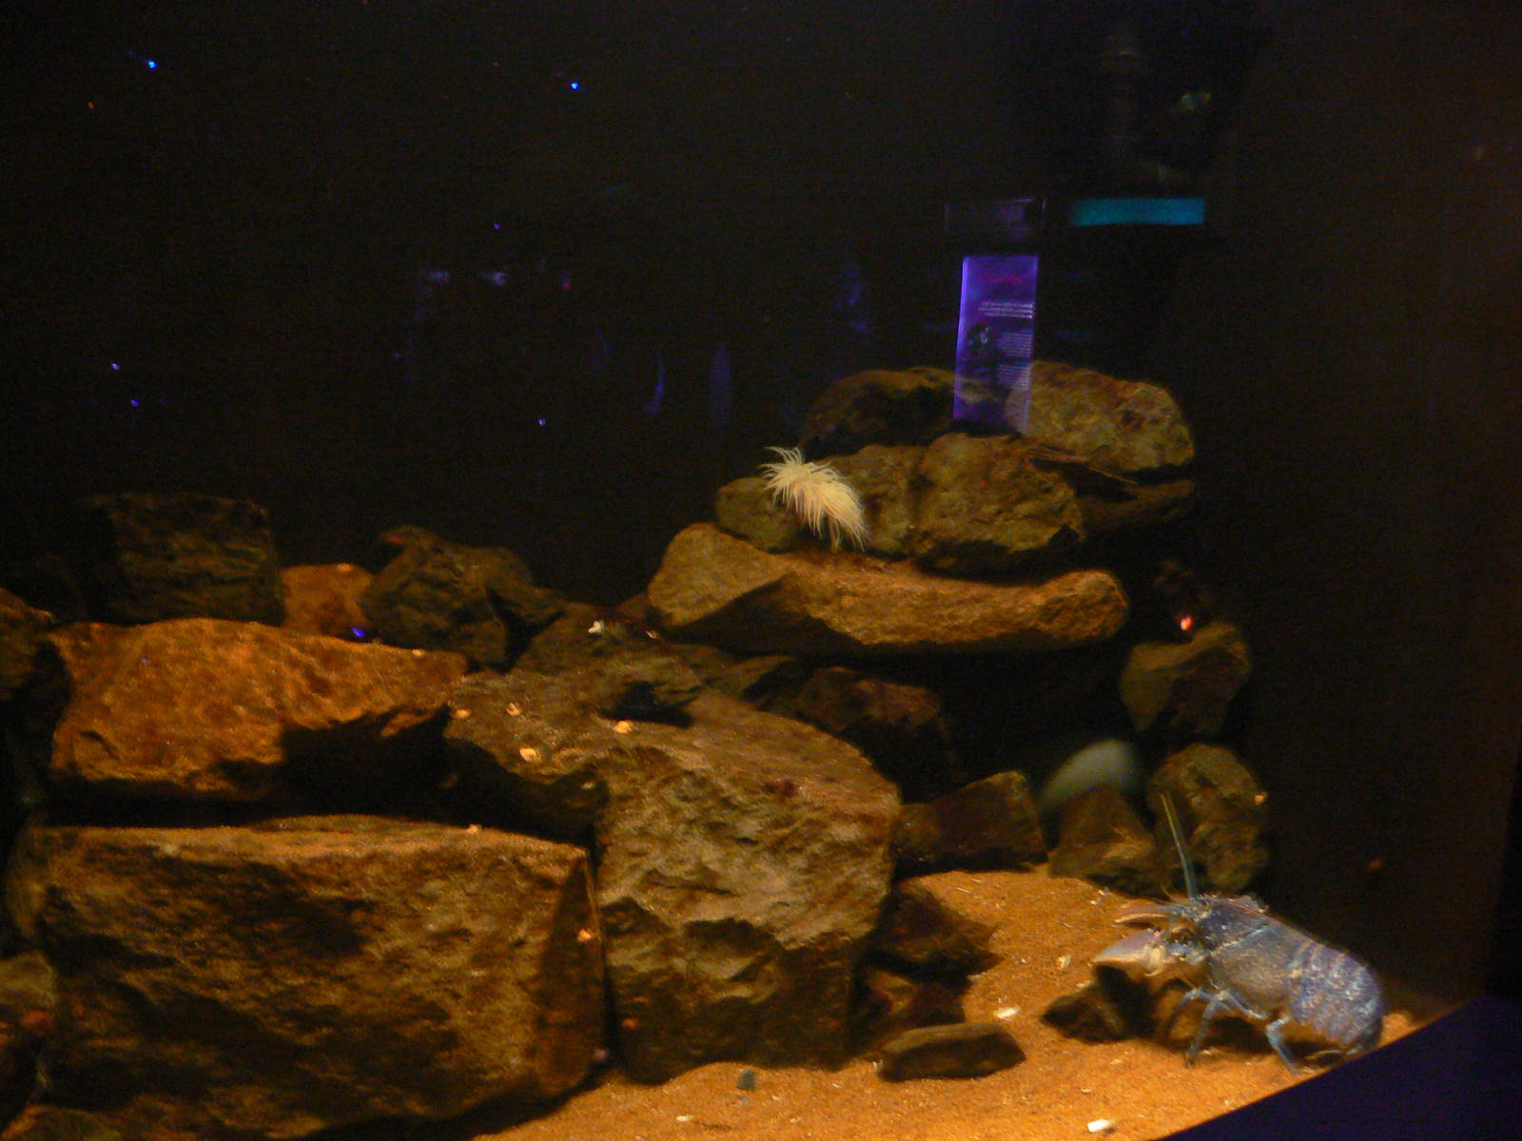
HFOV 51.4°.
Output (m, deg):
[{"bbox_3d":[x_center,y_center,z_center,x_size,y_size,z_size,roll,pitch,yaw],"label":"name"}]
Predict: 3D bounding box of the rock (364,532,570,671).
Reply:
[{"bbox_3d":[-0.379,0.034,2.050,0.235,0.161,0.188,0,10,0],"label":"rock"}]

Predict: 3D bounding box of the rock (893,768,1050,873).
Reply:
[{"bbox_3d":[0.264,0.321,2.030,0.190,0.110,0.140,1,12,0],"label":"rock"}]

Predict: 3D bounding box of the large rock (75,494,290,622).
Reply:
[{"bbox_3d":[-0.748,-0.018,2.050,0.221,0.159,0.166,0,10,0],"label":"large rock"}]

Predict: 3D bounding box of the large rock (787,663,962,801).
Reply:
[{"bbox_3d":[0.147,0.211,2.080,0.226,0.143,0.192,0,10,0],"label":"large rock"}]

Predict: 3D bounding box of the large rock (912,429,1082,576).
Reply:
[{"bbox_3d":[0.319,-0.094,2.170,0.223,0.187,0.189,0,10,0],"label":"large rock"}]

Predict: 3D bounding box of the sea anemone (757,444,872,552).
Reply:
[{"bbox_3d":[0.067,-0.097,2.120,0.152,0.138,0.122,0,10,0],"label":"sea anemone"}]

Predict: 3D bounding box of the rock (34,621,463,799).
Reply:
[{"bbox_3d":[-0.518,0.142,1.680,0.400,0.160,0.240,1,12,0],"label":"rock"}]

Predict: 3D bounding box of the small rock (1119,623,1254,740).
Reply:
[{"bbox_3d":[0.600,0.152,2.250,0.154,0.151,0.138,0,10,0],"label":"small rock"}]

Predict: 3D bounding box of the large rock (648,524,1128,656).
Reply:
[{"bbox_3d":[0.150,0.019,2.020,0.570,0.125,0.270,1,12,0],"label":"large rock"}]

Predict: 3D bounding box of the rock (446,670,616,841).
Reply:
[{"bbox_3d":[-0.249,0.196,1.720,0.163,0.152,0.179,0,10,0],"label":"rock"}]

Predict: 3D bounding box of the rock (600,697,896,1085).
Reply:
[{"bbox_3d":[-0.015,0.326,1.700,0.300,0.330,0.280,1,12,0],"label":"rock"}]

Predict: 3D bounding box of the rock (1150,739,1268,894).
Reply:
[{"bbox_3d":[0.569,0.314,2.020,0.140,0.170,0.140,1,12,0],"label":"rock"}]

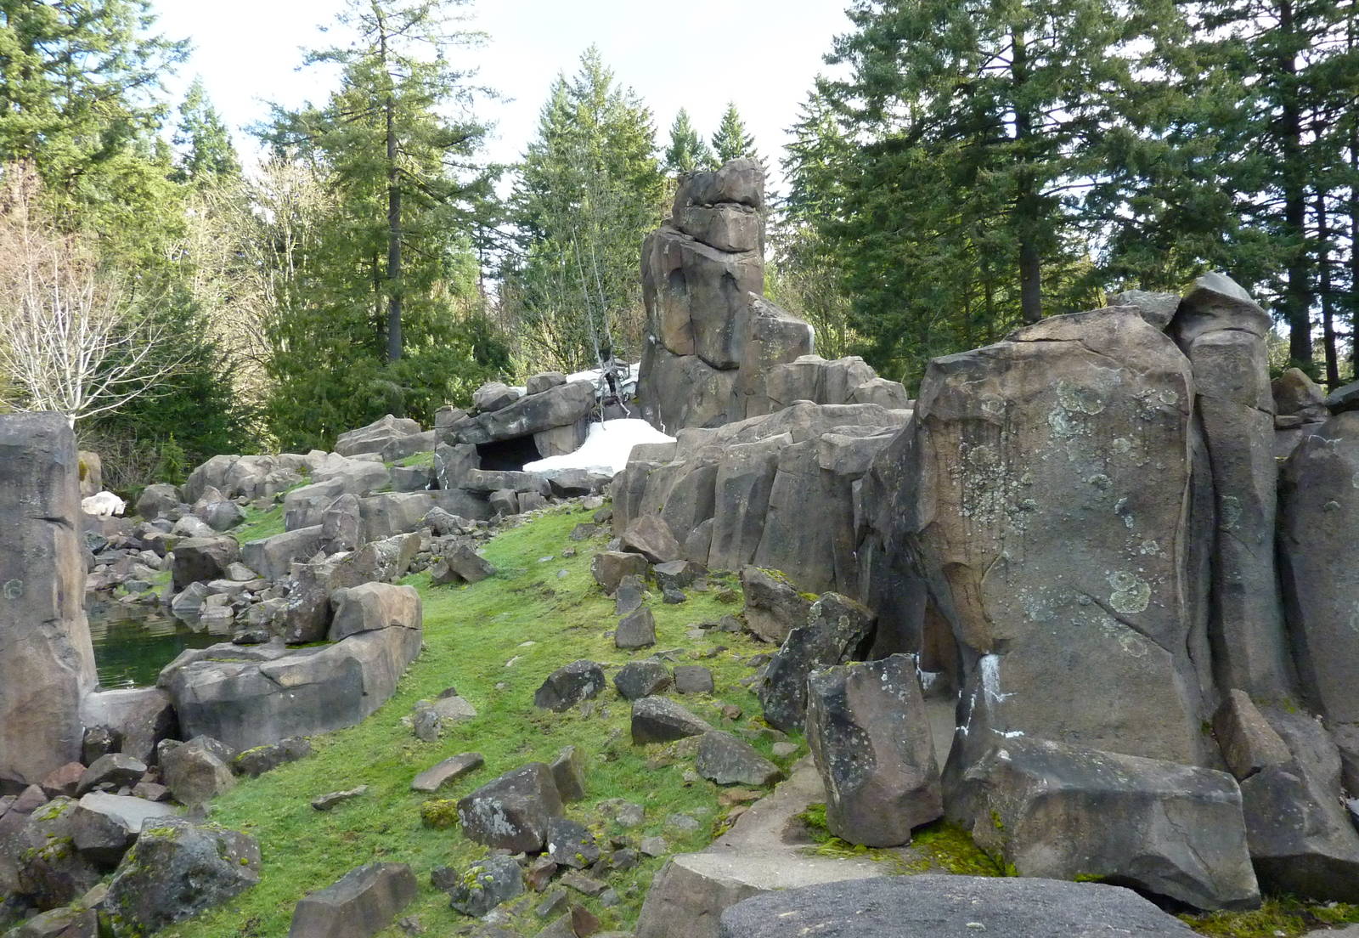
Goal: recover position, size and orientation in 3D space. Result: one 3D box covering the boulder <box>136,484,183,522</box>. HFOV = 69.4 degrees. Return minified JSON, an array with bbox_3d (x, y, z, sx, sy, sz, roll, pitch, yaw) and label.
[{"bbox_3d":[-14.827,0.954,28.000,1.350,1.100,1.200,-1,-1,-17],"label":"boulder"}]

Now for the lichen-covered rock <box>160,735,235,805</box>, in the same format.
[{"bbox_3d":[-4.881,3.041,9.950,0.740,0.680,0.650,-1,-1,-17],"label":"lichen-covered rock"}]

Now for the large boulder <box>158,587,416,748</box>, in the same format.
[{"bbox_3d":[-6.758,3.319,17.000,4.100,2.100,2.300,-1,-1,-30],"label":"large boulder"}]

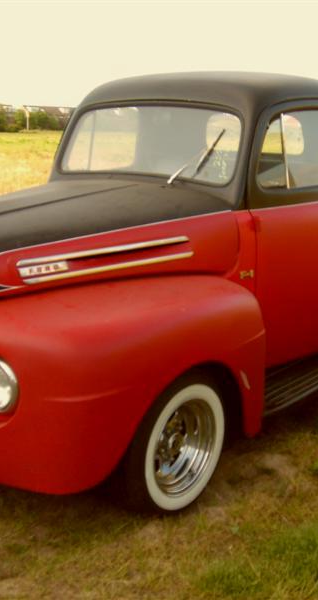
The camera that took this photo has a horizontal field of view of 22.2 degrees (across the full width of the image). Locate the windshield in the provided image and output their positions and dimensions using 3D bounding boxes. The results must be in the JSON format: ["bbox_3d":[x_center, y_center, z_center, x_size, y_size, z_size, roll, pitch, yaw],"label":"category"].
[{"bbox_3d":[-0.064,-0.791,4.115,1.100,0.370,0.110,10,-3,39],"label":"windshield"}]

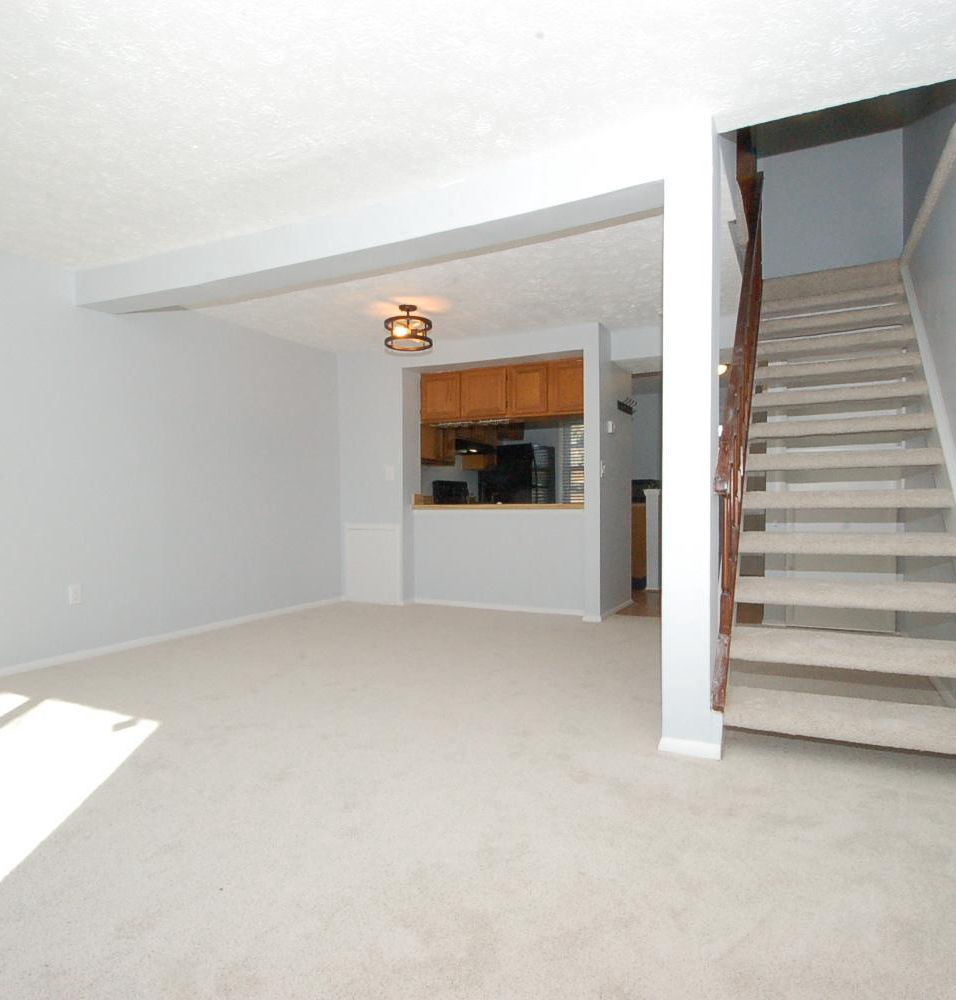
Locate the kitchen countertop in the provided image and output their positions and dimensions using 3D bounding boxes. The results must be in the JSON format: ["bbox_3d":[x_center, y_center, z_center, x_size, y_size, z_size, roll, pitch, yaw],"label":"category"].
[{"bbox_3d":[0.259,0.061,5.798,1.680,0.055,0.550,0,0,27],"label":"kitchen countertop"}]

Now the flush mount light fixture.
[{"bbox_3d":[-0.523,-1.306,4.732,0.356,0.300,0.356,0,0,0],"label":"flush mount light fixture"}]

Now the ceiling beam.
[{"bbox_3d":[-0.867,-1.336,3.326,3.630,0.220,0.180,0,0,26],"label":"ceiling beam"}]

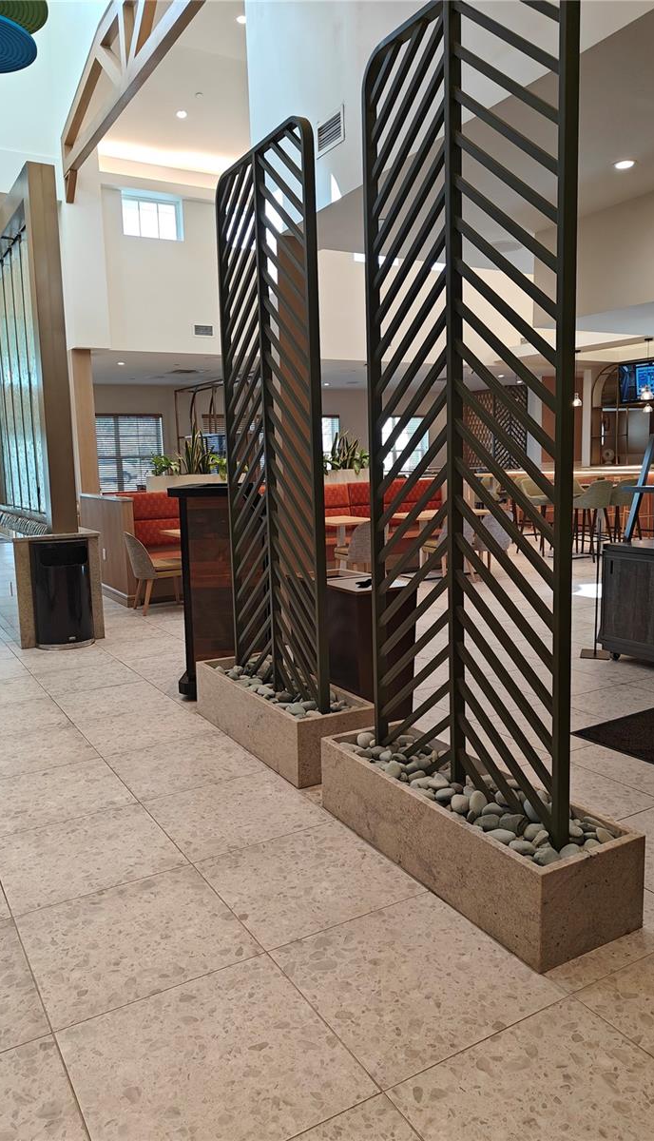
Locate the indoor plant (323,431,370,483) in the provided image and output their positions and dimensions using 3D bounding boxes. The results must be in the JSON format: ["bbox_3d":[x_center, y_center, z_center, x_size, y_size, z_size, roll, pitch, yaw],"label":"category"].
[{"bbox_3d":[0.238,-1.410,9.839,0.545,0.614,0.356,-6,10,-30],"label":"indoor plant"}]

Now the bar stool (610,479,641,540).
[{"bbox_3d":[3.962,-0.727,10.667,0.515,1.040,0.535,-6,10,-30],"label":"bar stool"}]

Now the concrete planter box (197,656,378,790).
[{"bbox_3d":[-0.262,0.718,4.070,0.408,0.293,1.242,-6,9,-29],"label":"concrete planter box"}]

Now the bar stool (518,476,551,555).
[{"bbox_3d":[3.006,-0.752,11.023,0.515,1.040,0.535,-6,10,-30],"label":"bar stool"}]

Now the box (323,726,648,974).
[{"bbox_3d":[0.467,0.884,2.809,0.414,0.291,1.244,-6,9,-28],"label":"box"}]

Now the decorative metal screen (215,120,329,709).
[{"bbox_3d":[-0.286,-0.674,3.880,0.054,2.614,0.956,-6,9,-29],"label":"decorative metal screen"}]

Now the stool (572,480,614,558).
[{"bbox_3d":[3.468,-0.662,10.312,0.515,1.040,0.535,-6,10,-30],"label":"stool"}]

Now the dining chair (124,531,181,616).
[{"bbox_3d":[-1.654,-0.007,7.631,0.574,0.792,0.495,-6,10,-30],"label":"dining chair"}]

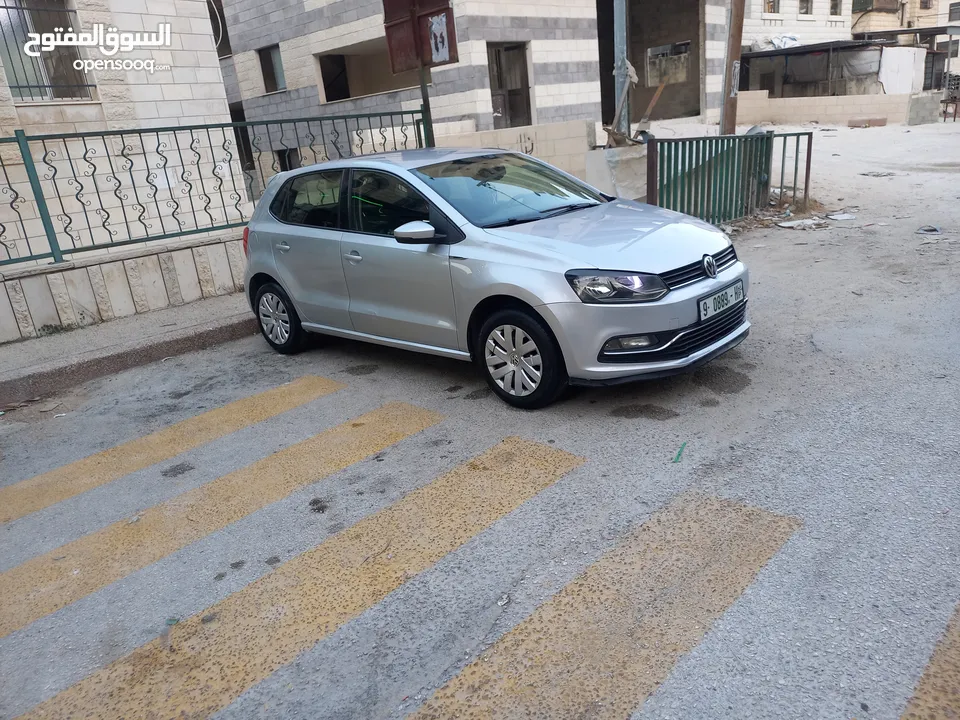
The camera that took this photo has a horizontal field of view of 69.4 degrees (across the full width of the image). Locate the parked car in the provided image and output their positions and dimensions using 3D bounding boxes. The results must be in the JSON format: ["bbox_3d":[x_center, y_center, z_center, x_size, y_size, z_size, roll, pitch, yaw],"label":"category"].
[{"bbox_3d":[-0.158,-0.793,4.993,3.970,1.455,1.700,10,24,42],"label":"parked car"}]

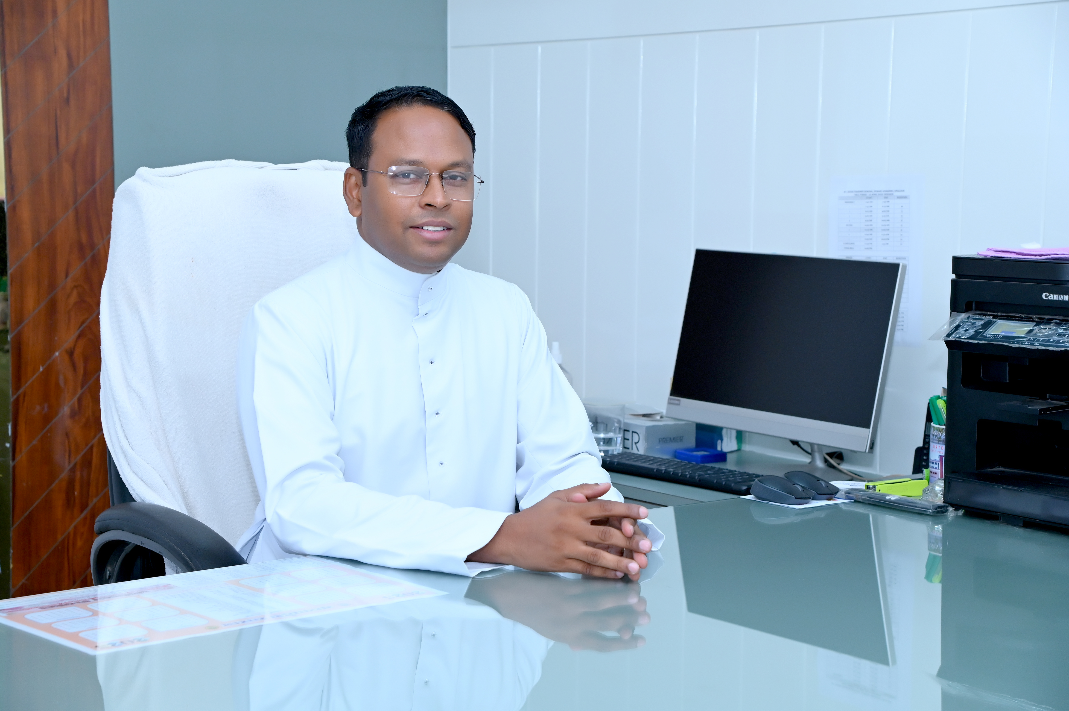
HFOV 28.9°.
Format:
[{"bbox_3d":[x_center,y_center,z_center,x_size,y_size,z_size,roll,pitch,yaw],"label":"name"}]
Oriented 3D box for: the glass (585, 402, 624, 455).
[{"bbox_3d":[0.127,0.138,3.854,0.082,0.090,0.082,1,5,0],"label":"glass"}]

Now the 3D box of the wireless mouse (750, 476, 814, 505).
[{"bbox_3d":[0.360,0.196,3.044,0.058,0.036,0.096,-4,7,-43],"label":"wireless mouse"}]

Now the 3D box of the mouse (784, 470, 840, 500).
[{"bbox_3d":[0.402,0.193,3.084,0.096,0.036,0.058,5,7,42],"label":"mouse"}]

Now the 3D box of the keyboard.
[{"bbox_3d":[0.267,0.200,3.595,0.118,0.021,0.390,-4,7,-41],"label":"keyboard"}]

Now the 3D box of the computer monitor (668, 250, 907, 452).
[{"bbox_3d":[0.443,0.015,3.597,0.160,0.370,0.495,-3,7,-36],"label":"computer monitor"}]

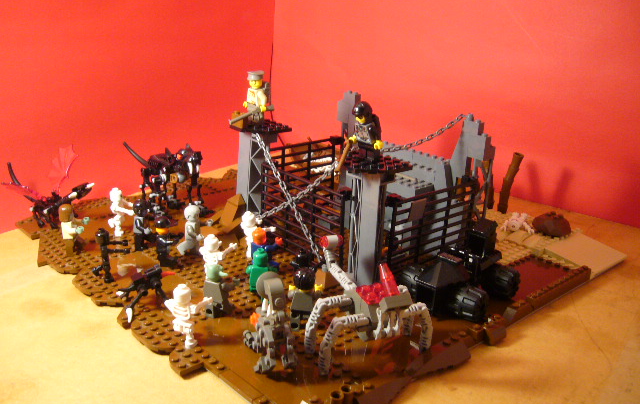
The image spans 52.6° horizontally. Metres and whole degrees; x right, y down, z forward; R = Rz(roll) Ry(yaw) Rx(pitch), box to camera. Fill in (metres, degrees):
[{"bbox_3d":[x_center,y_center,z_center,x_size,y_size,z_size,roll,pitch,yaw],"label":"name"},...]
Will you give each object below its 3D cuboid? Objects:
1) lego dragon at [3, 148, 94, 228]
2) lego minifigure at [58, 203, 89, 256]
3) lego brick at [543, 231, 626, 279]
[{"bbox_3d":[-0.241,-0.013,0.583,0.094,0.063,0.084,10,20,21],"label":"lego dragon"},{"bbox_3d":[-0.198,0.022,0.522,0.022,0.043,0.023,-10,22,-33],"label":"lego minifigure"},{"bbox_3d":[0.240,0.047,0.579,0.064,0.011,0.048,-14,25,-41],"label":"lego brick"}]

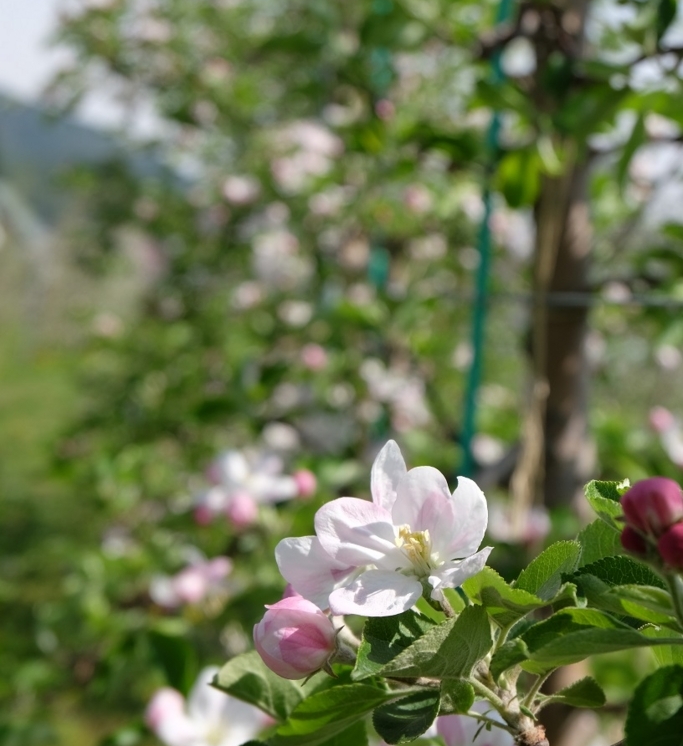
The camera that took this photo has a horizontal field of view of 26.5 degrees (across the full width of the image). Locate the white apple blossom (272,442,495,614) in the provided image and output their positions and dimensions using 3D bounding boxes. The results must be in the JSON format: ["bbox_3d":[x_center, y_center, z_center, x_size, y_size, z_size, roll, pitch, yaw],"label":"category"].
[{"bbox_3d":[0.011,0.040,0.370,0.051,0.041,0.032,1,-22,16],"label":"white apple blossom"}]

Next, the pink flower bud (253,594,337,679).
[{"bbox_3d":[-0.012,0.066,0.365,0.021,0.020,0.020,22,-17,-18],"label":"pink flower bud"}]

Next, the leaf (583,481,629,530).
[{"bbox_3d":[0.070,0.035,0.380,0.013,0.014,0.009,-29,-44,7],"label":"leaf"}]

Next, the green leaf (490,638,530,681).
[{"bbox_3d":[0.047,0.080,0.405,0.011,0.011,0.010,0,4,0],"label":"green leaf"}]

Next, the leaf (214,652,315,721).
[{"bbox_3d":[-0.020,0.082,0.378,0.028,0.012,0.019,-14,-39,8],"label":"leaf"}]

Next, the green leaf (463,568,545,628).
[{"bbox_3d":[0.042,0.058,0.372,0.018,0.012,0.018,-16,41,-36],"label":"green leaf"}]

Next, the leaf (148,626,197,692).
[{"bbox_3d":[-0.079,0.135,0.680,0.023,0.029,0.020,0,4,0],"label":"leaf"}]

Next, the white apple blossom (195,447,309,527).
[{"bbox_3d":[-0.040,0.051,0.650,0.051,0.033,0.038,0,4,0],"label":"white apple blossom"}]

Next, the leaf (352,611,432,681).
[{"bbox_3d":[0.014,0.074,0.395,0.022,0.018,0.018,0,4,0],"label":"leaf"}]

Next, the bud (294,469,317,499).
[{"bbox_3d":[-0.019,0.058,0.750,0.013,0.015,0.013,25,0,0],"label":"bud"}]

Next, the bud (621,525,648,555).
[{"bbox_3d":[0.075,0.043,0.370,0.009,0.008,0.009,0,4,0],"label":"bud"}]

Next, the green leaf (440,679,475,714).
[{"bbox_3d":[0.032,0.090,0.405,0.009,0.009,0.008,0,4,0],"label":"green leaf"}]

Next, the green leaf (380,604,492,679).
[{"bbox_3d":[0.024,0.069,0.370,0.030,0.020,0.012,-10,36,8],"label":"green leaf"}]

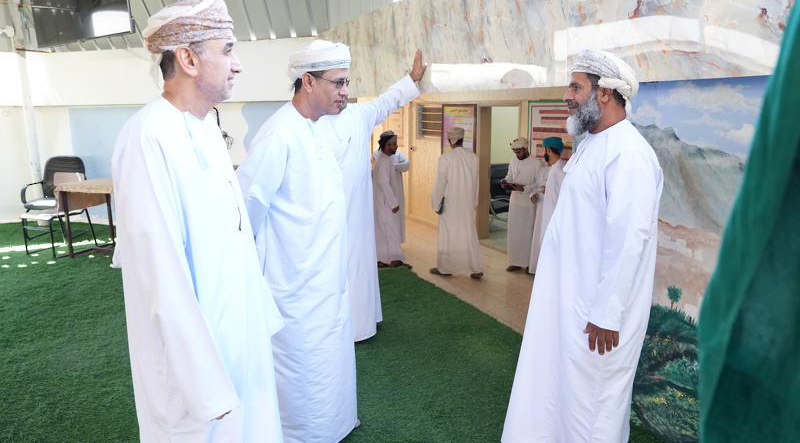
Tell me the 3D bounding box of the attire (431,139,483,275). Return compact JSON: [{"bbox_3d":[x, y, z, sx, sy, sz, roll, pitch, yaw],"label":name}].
[{"bbox_3d":[0.660,-0.129,6.234,0.560,1.430,0.400,-4,10,-23],"label":"attire"}]

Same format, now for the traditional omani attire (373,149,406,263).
[{"bbox_3d":[-0.138,-0.189,6.702,0.450,1.410,0.500,1,9,7],"label":"traditional omani attire"}]

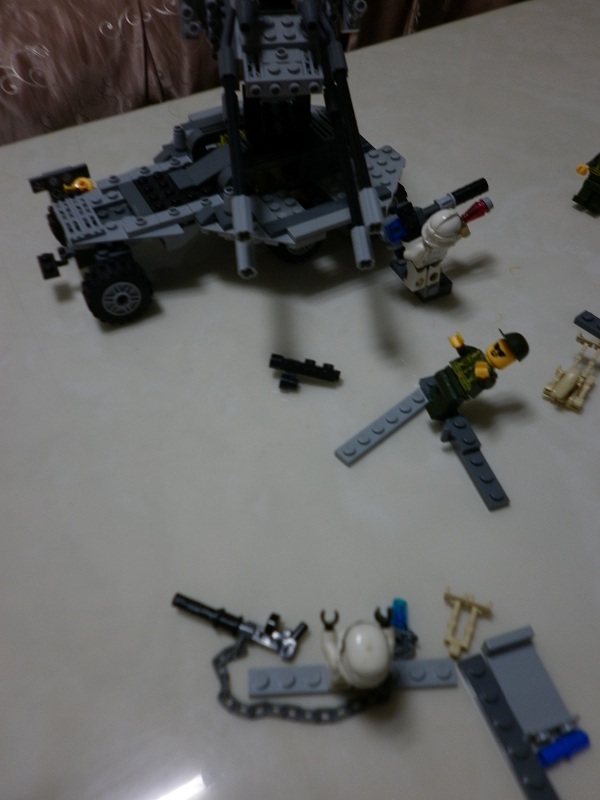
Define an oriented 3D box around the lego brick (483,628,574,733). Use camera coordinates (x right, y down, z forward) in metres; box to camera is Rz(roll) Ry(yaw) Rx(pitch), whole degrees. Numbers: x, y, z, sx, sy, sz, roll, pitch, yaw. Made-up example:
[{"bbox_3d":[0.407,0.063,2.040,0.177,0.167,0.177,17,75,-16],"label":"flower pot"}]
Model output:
[{"bbox_3d":[0.069,0.086,0.195,0.016,0.008,0.029,-15,49,-8],"label":"lego brick"}]

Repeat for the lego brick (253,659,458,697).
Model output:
[{"bbox_3d":[0.016,0.086,0.201,0.064,0.005,0.008,-4,49,2],"label":"lego brick"}]

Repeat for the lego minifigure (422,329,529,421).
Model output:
[{"bbox_3d":[0.070,-0.012,0.259,0.043,0.021,0.023,-25,51,14],"label":"lego minifigure"}]

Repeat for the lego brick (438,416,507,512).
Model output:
[{"bbox_3d":[0.066,0.024,0.249,0.012,0.008,0.040,-15,49,-8],"label":"lego brick"}]

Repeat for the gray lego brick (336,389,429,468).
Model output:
[{"bbox_3d":[0.035,0.011,0.266,0.048,0.005,0.008,-35,55,-23],"label":"gray lego brick"}]

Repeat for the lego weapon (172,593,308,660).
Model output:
[{"bbox_3d":[-0.021,0.072,0.216,0.046,0.006,0.013,16,52,18],"label":"lego weapon"}]

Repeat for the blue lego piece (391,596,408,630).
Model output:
[{"bbox_3d":[0.033,0.070,0.213,0.005,0.005,0.011,4,49,8],"label":"blue lego piece"}]

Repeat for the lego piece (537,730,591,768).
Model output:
[{"bbox_3d":[0.075,0.099,0.184,0.015,0.005,0.005,-21,50,-13],"label":"lego piece"}]

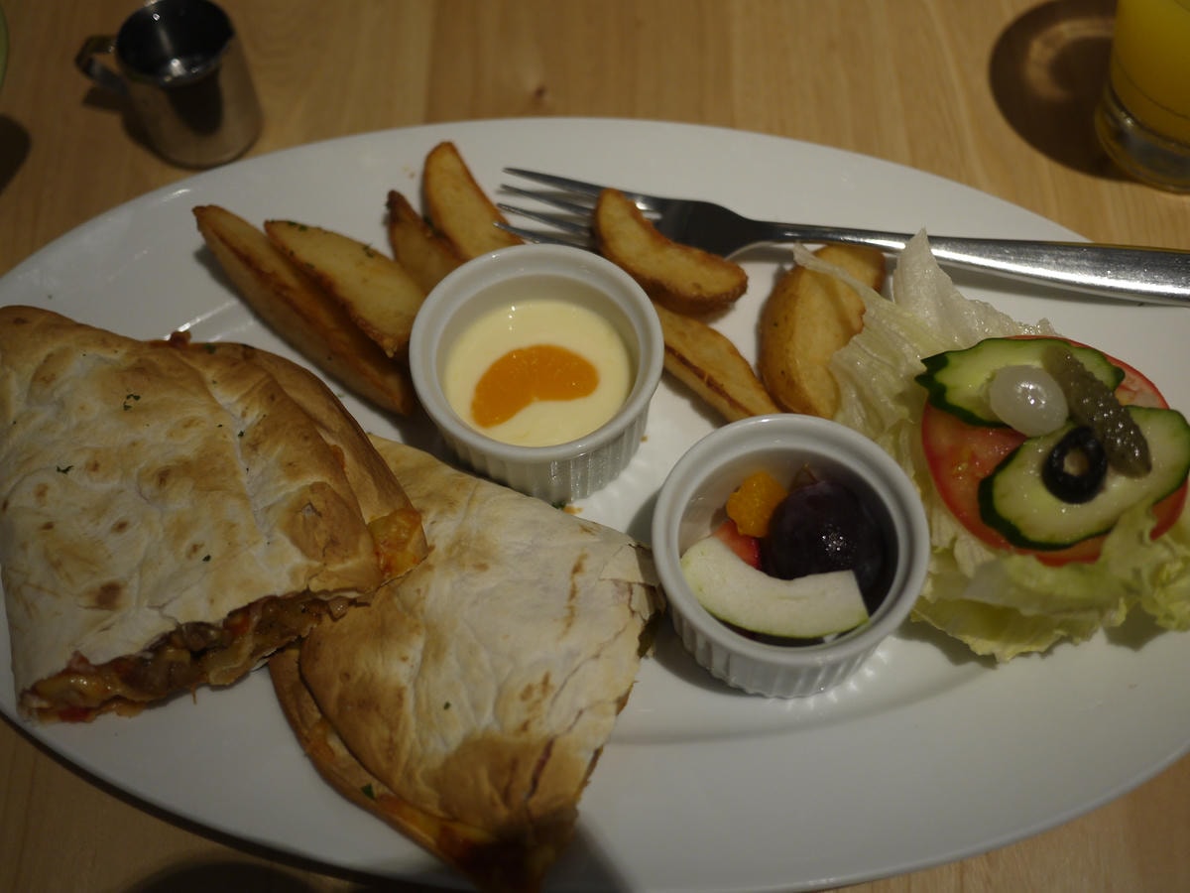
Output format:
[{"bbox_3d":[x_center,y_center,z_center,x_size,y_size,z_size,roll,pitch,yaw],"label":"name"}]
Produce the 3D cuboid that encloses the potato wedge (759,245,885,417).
[{"bbox_3d":[0.065,-0.032,0.391,0.030,0.025,0.056,13,63,9],"label":"potato wedge"}]

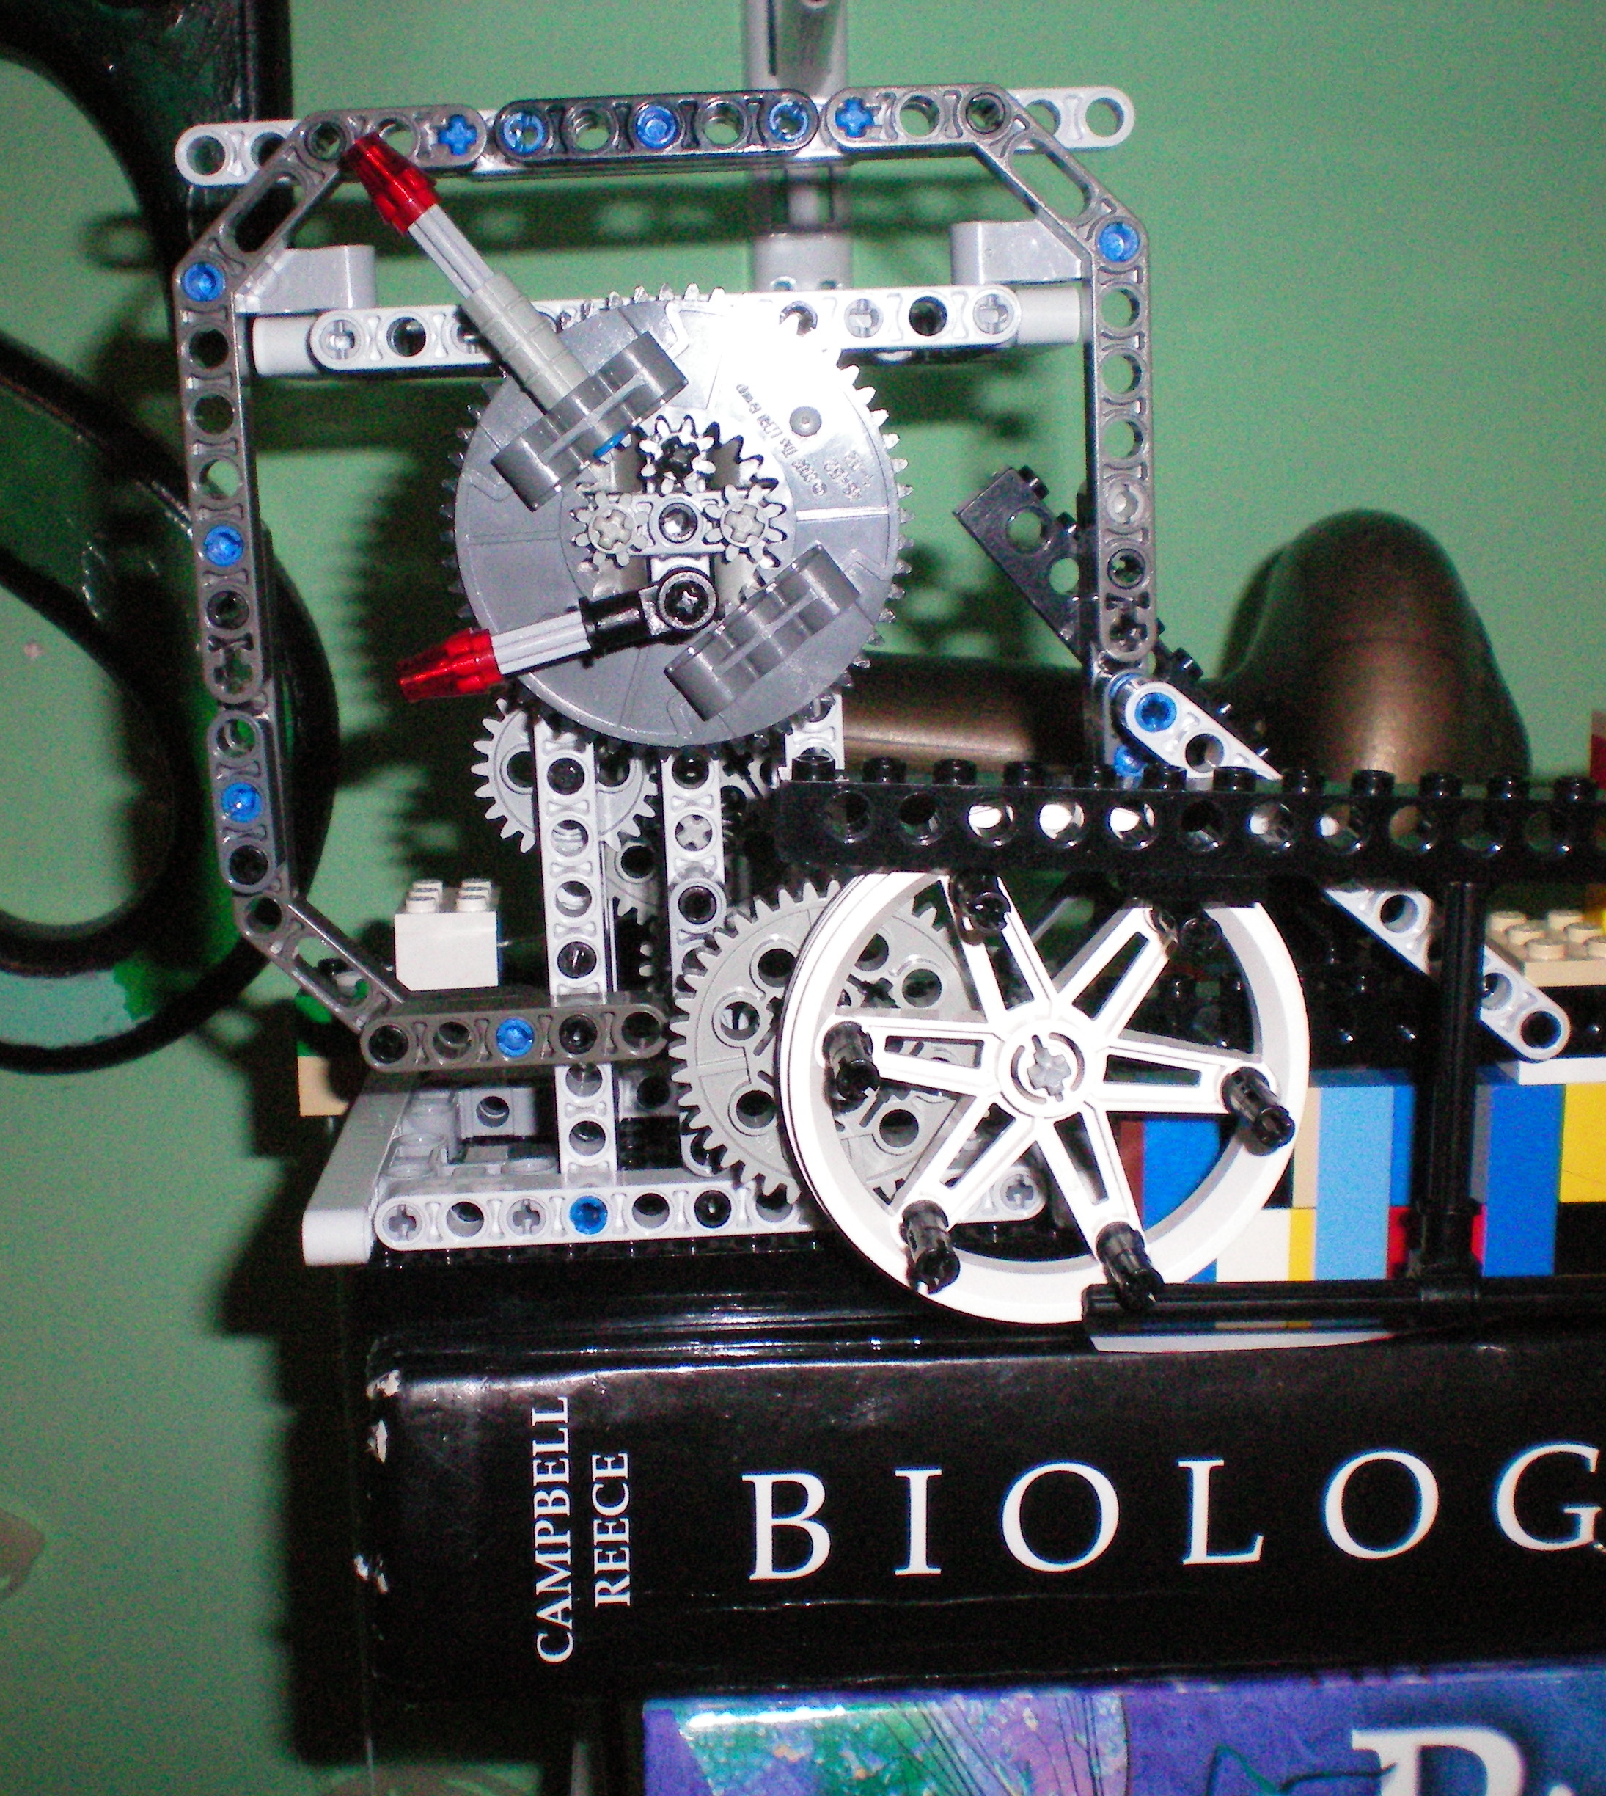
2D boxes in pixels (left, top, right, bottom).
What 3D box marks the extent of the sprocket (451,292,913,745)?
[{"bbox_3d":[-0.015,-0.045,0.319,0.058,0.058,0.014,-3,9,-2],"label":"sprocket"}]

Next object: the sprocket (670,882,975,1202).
[{"bbox_3d":[0.004,0.018,0.328,0.042,0.042,0.008,-3,9,-2],"label":"sprocket"}]

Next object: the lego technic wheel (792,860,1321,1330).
[{"bbox_3d":[0.029,0.019,0.316,0.062,0.062,0.015,-3,9,-2],"label":"lego technic wheel"}]

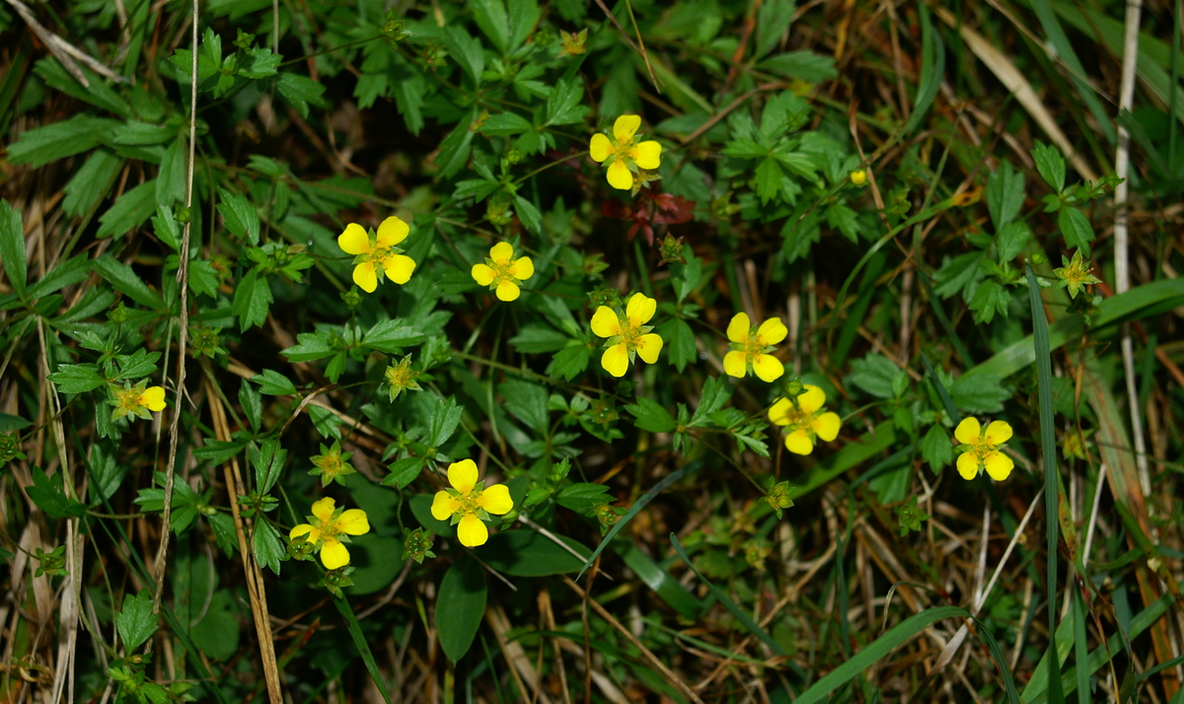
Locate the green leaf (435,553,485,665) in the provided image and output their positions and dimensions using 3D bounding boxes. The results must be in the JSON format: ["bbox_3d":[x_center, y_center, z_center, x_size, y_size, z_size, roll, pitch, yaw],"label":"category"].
[{"bbox_3d":[-0.019,0.038,0.579,0.007,0.004,0.017,7,70,3],"label":"green leaf"}]

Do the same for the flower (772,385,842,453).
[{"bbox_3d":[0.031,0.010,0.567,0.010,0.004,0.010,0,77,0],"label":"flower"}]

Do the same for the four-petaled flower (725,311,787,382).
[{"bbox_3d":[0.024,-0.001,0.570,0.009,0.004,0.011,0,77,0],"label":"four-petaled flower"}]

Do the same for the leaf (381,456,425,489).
[{"bbox_3d":[-0.028,0.018,0.574,0.008,0.003,0.004,-31,73,-11],"label":"leaf"}]

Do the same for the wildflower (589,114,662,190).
[{"bbox_3d":[0.005,-0.029,0.568,0.011,0.004,0.011,0,76,0],"label":"wildflower"}]

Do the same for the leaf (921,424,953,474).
[{"bbox_3d":[0.050,0.014,0.575,0.005,0.003,0.008,-3,70,-1],"label":"leaf"}]

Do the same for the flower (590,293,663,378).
[{"bbox_3d":[0.005,-0.002,0.550,0.010,0.004,0.012,0,76,0],"label":"flower"}]

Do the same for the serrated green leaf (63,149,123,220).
[{"bbox_3d":[-0.075,-0.025,0.594,0.006,0.003,0.012,34,73,12],"label":"serrated green leaf"}]

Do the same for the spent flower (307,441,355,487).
[{"bbox_3d":[-0.033,0.014,0.506,0.006,0.003,0.006,0,75,0],"label":"spent flower"}]

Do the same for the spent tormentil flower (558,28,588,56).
[{"bbox_3d":[-0.003,-0.046,0.580,0.004,0.003,0.004,0,76,0],"label":"spent tormentil flower"}]

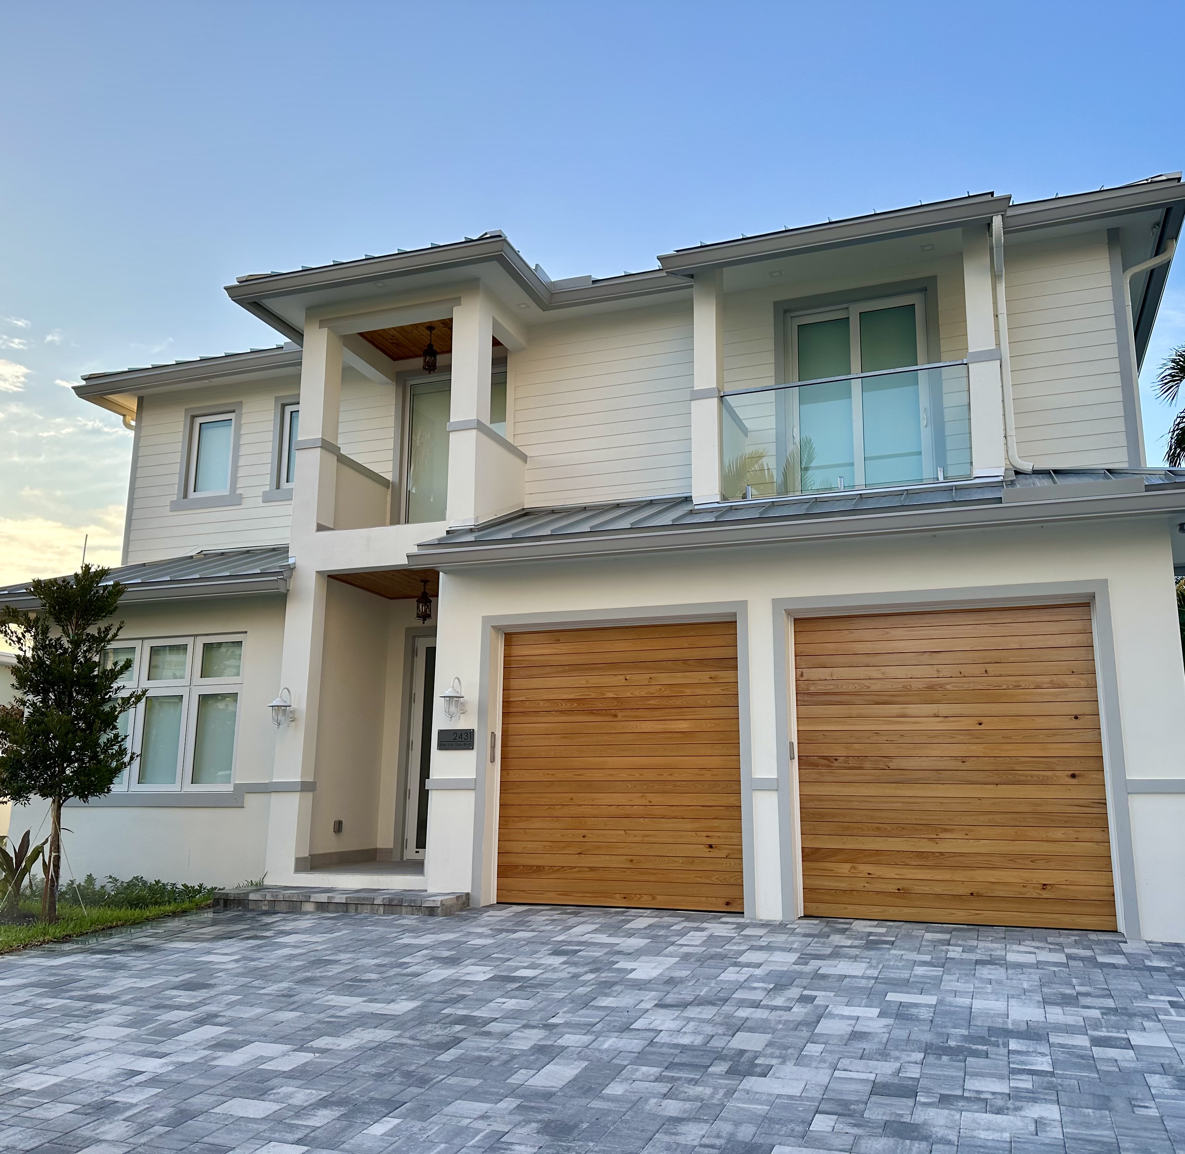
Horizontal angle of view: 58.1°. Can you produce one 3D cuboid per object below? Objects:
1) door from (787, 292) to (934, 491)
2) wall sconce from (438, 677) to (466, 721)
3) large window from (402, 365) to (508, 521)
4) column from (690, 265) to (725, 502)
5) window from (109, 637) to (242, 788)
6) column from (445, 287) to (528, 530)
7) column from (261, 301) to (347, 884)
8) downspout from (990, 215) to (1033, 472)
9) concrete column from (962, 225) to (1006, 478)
[{"bbox_3d":[2.814,-1.804,11.363,1.492,2.441,0.133,-4,-13,21],"label":"door"},{"bbox_3d":[-1.330,1.197,10.479,0.243,0.442,0.361,-4,-13,21],"label":"wall sconce"},{"bbox_3d":[-1.697,-1.412,13.426,1.615,2.432,0.114,-4,-13,21],"label":"large window"},{"bbox_3d":[1.178,-1.865,10.803,0.270,2.494,0.313,-4,-13,21],"label":"column"},{"bbox_3d":[-5.089,1.619,12.657,2.261,1.807,0.114,-4,-13,21],"label":"window"},{"bbox_3d":[-1.173,-1.795,12.171,0.351,2.859,1.216,-4,-13,21],"label":"column"},{"bbox_3d":[-3.220,0.054,12.062,0.380,6.588,0.323,-4,-13,21],"label":"column"},{"bbox_3d":[3.751,-2.071,9.535,0.200,2.309,0.532,-4,-13,21],"label":"downspout"},{"bbox_3d":[3.622,-2.050,9.888,0.259,2.466,0.313,-4,-13,21],"label":"concrete column"}]

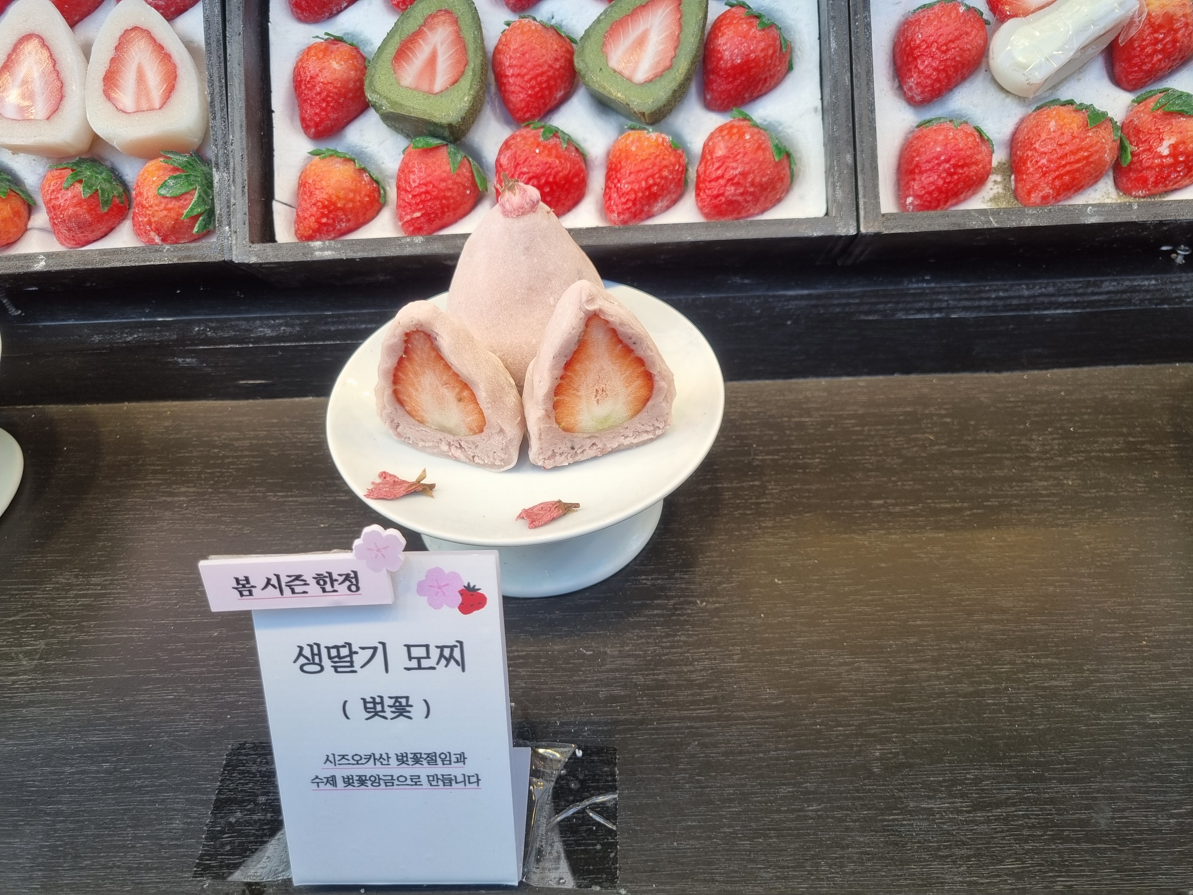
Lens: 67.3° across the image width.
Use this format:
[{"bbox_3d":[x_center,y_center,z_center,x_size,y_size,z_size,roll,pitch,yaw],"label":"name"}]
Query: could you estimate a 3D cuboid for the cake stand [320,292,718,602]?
[{"bbox_3d":[-0.026,-0.002,0.371,0.154,0.064,0.154,-2,45,1],"label":"cake stand"}]

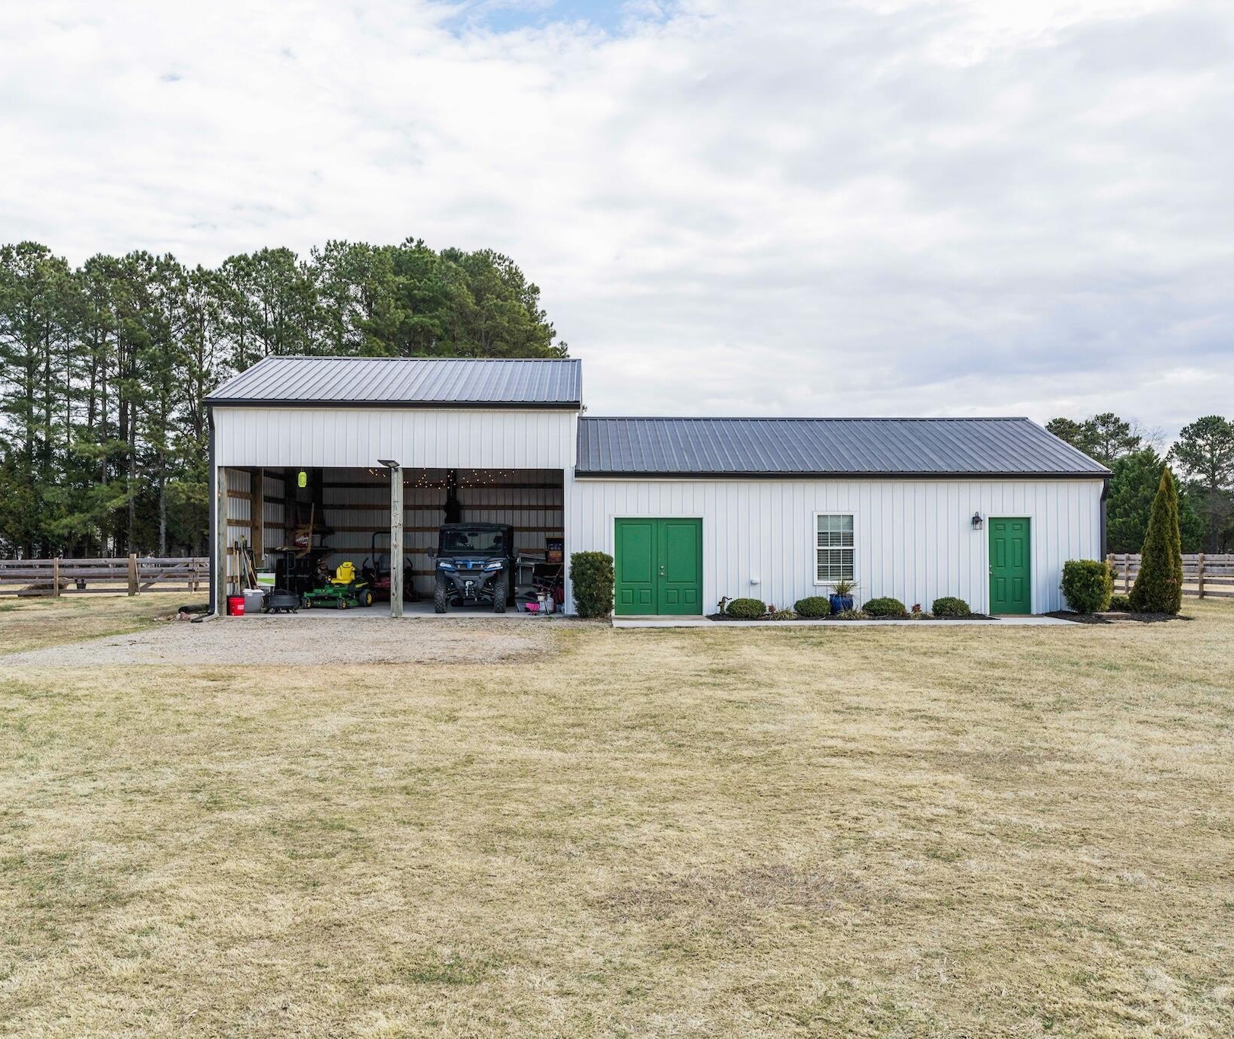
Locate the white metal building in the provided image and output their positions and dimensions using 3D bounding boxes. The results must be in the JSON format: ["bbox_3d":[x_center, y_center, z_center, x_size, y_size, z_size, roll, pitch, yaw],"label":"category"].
[{"bbox_3d":[0.813,-0.923,29.472,18.400,6.000,9.850,0,-1,-1],"label":"white metal building"}]

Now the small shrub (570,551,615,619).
[{"bbox_3d":[-0.488,1.303,24.283,0.880,1.340,0.850,0,-1,-1],"label":"small shrub"}]

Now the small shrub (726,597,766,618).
[{"bbox_3d":[2.586,1.749,24.295,0.800,0.450,0.780,0,-1,-1],"label":"small shrub"}]

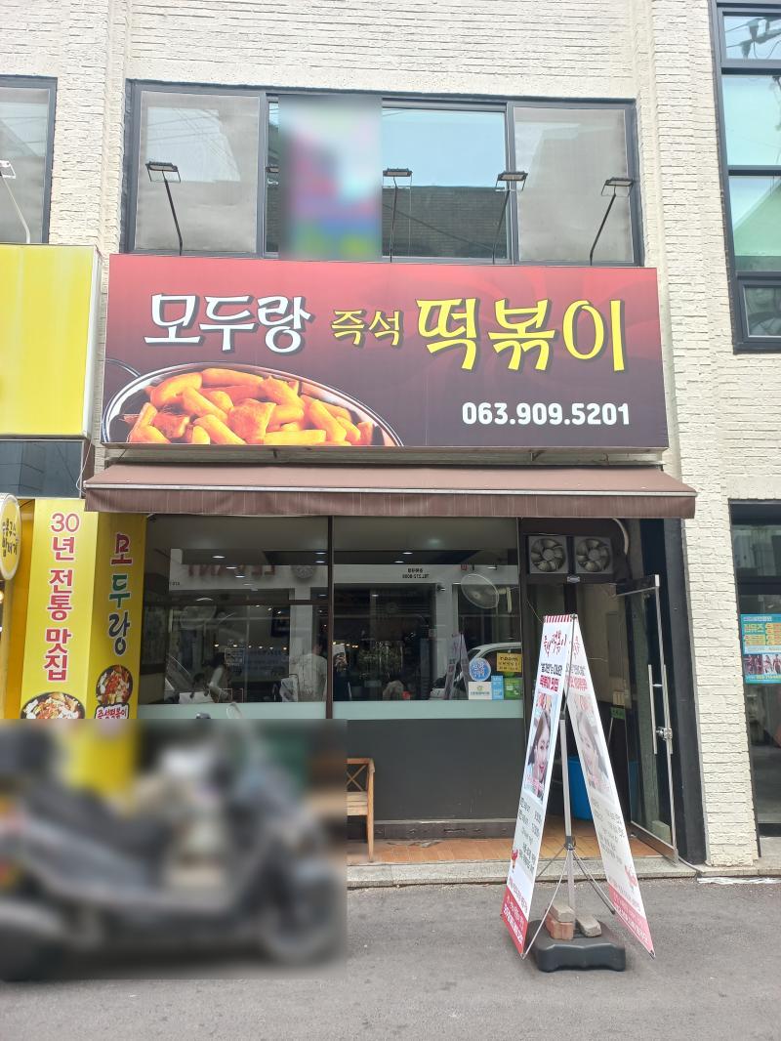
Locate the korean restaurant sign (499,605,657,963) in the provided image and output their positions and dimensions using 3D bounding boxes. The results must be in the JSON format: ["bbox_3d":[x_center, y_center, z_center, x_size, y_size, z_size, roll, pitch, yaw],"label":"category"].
[{"bbox_3d":[0.980,1.441,4.210,0.660,1.810,0.600,0,-9,-4],"label":"korean restaurant sign"}]

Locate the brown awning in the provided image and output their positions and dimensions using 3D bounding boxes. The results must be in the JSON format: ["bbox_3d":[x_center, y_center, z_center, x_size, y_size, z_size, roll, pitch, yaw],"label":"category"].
[{"bbox_3d":[0.034,-0.237,5.584,4.330,0.500,0.600,0,-9,-4],"label":"brown awning"}]

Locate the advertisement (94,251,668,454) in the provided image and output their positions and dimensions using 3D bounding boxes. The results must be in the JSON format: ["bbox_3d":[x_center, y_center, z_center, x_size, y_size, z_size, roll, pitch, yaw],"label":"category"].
[{"bbox_3d":[-0.003,-1.306,5.939,4.360,1.510,0.160,0,-9,-4],"label":"advertisement"}]

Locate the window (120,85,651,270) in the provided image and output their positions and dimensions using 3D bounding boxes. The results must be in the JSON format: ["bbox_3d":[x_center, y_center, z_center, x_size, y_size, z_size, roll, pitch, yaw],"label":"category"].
[{"bbox_3d":[-0.024,-2.954,6.475,4.470,1.630,0.150,0,-9,-4],"label":"window"}]

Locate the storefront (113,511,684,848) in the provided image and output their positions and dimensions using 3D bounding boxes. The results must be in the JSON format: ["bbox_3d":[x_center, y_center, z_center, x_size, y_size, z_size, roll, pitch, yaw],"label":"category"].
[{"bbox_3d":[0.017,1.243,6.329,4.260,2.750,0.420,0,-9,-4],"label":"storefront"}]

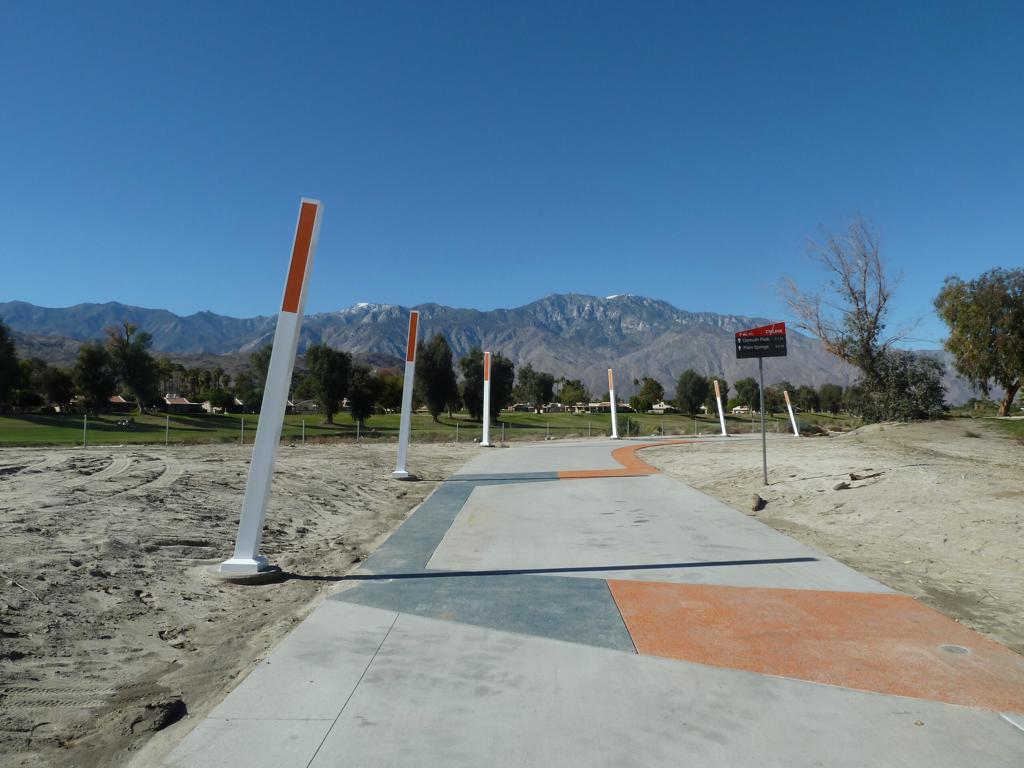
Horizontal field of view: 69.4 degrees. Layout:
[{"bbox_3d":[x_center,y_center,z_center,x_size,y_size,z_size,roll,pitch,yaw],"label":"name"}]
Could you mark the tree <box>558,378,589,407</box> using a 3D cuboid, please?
[{"bbox_3d":[16.217,2.901,195.000,7.911,8.702,7.515,0,-2,0],"label":"tree"}]

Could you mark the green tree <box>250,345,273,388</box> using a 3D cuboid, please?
[{"bbox_3d":[-55.862,-1.379,170.000,8.506,15.862,8.081,0,-2,0],"label":"green tree"}]

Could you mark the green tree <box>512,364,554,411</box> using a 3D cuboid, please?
[{"bbox_3d":[5.379,1.001,185.000,10.507,12.759,9.982,0,-2,0],"label":"green tree"}]

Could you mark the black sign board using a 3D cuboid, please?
[{"bbox_3d":[4.319,-0.753,12.800,0.860,0.610,0.050,-2,-2,5],"label":"black sign board"}]

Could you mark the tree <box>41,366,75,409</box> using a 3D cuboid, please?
[{"bbox_3d":[-89.118,0.980,145.000,6.667,8.823,6.333,0,-2,0],"label":"tree"}]

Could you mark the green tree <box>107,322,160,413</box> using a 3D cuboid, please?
[{"bbox_3d":[-74.608,-3.039,145.000,9.804,18.039,9.314,0,-2,0],"label":"green tree"}]

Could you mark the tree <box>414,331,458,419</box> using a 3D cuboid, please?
[{"bbox_3d":[-8.838,-0.756,86.000,5.470,10.470,5.300,0,-2,0],"label":"tree"}]

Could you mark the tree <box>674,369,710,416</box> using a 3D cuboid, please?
[{"bbox_3d":[33.043,1.597,135.000,6.024,8.854,5.723,0,-2,0],"label":"tree"}]

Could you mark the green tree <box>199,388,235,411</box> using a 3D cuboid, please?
[{"bbox_3d":[-59.939,3.245,150.000,7.300,4.670,6.500,0,-2,0],"label":"green tree"}]

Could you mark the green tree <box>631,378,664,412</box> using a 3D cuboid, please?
[{"bbox_3d":[36.258,2.901,195.000,7.911,9.757,7.515,0,-2,0],"label":"green tree"}]

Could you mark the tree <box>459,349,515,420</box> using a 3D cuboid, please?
[{"bbox_3d":[-2.684,0.219,81.000,5.910,8.220,6.000,0,-2,0],"label":"tree"}]

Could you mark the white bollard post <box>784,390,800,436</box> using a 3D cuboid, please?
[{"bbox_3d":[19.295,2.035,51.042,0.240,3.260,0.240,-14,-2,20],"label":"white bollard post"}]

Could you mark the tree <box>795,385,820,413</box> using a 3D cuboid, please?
[{"bbox_3d":[67.931,3.391,170.000,5.980,6.550,6.000,0,-2,0],"label":"tree"}]

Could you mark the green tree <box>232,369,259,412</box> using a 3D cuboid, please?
[{"bbox_3d":[-53.651,1.318,150.000,6.090,8.920,6.000,0,-2,0],"label":"green tree"}]

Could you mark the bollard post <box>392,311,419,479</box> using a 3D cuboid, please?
[{"bbox_3d":[-2.171,0.197,15.450,0.290,3.476,0.290,5,-5,-7],"label":"bollard post"}]

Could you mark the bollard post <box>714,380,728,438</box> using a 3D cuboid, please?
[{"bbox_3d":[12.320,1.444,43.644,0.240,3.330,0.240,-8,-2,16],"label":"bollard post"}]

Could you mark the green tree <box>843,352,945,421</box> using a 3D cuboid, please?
[{"bbox_3d":[21.151,0.139,41.000,5.660,3.770,5.000,0,-2,0],"label":"green tree"}]

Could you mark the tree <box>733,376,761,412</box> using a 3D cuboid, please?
[{"bbox_3d":[55.730,2.662,175.000,6.153,8.874,5.845,0,-2,0],"label":"tree"}]

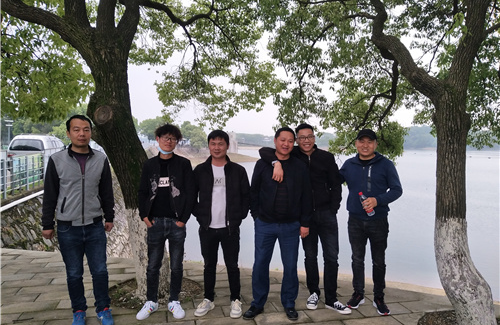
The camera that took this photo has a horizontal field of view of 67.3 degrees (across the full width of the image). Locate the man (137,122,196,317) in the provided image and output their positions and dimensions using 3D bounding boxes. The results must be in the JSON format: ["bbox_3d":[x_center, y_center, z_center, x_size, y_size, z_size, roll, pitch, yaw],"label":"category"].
[{"bbox_3d":[-0.770,0.522,3.486,0.540,1.745,0.340,0,3,-7],"label":"man"}]

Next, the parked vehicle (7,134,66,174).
[{"bbox_3d":[-11.300,-0.579,20.494,1.750,1.780,4.500,-1,3,-12],"label":"parked vehicle"}]

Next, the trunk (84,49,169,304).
[{"bbox_3d":[-1.250,0.087,3.987,0.800,2.570,0.550,0,2,0],"label":"trunk"}]

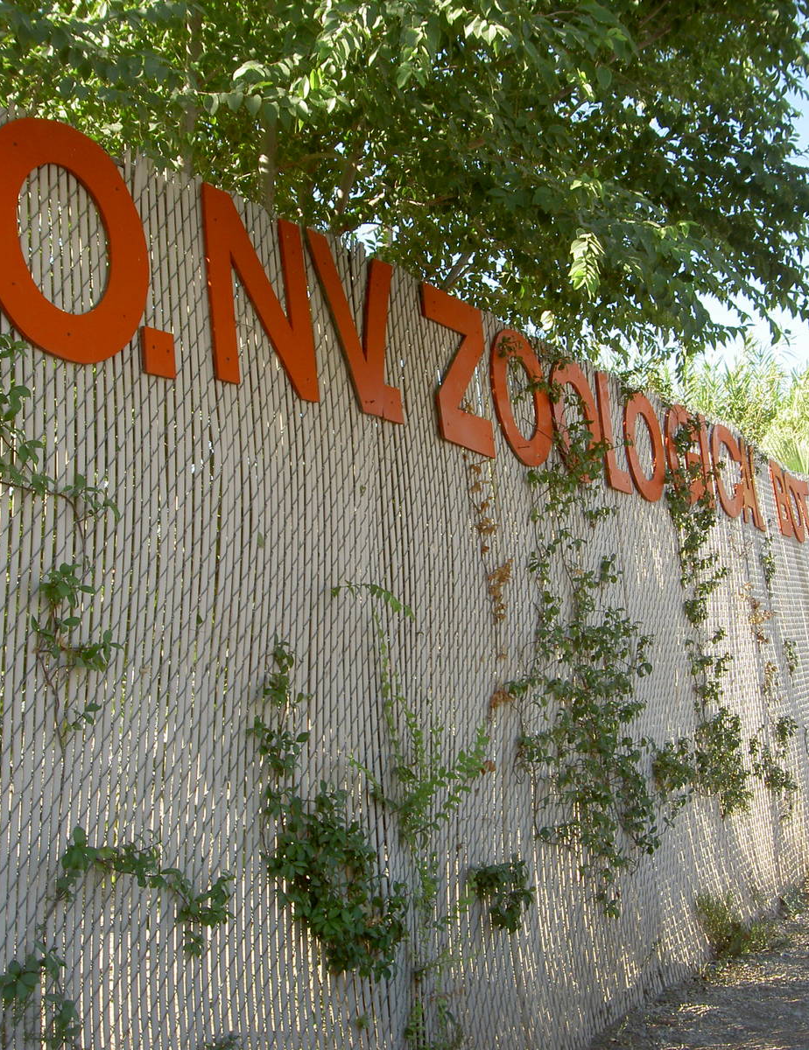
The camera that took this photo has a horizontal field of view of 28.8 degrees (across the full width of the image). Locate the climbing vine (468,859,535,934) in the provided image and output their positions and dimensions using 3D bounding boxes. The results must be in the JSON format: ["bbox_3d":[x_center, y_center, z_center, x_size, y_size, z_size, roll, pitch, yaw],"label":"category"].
[{"bbox_3d":[0.307,1.160,4.918,0.130,0.235,0.360,-3,-7,26],"label":"climbing vine"}]

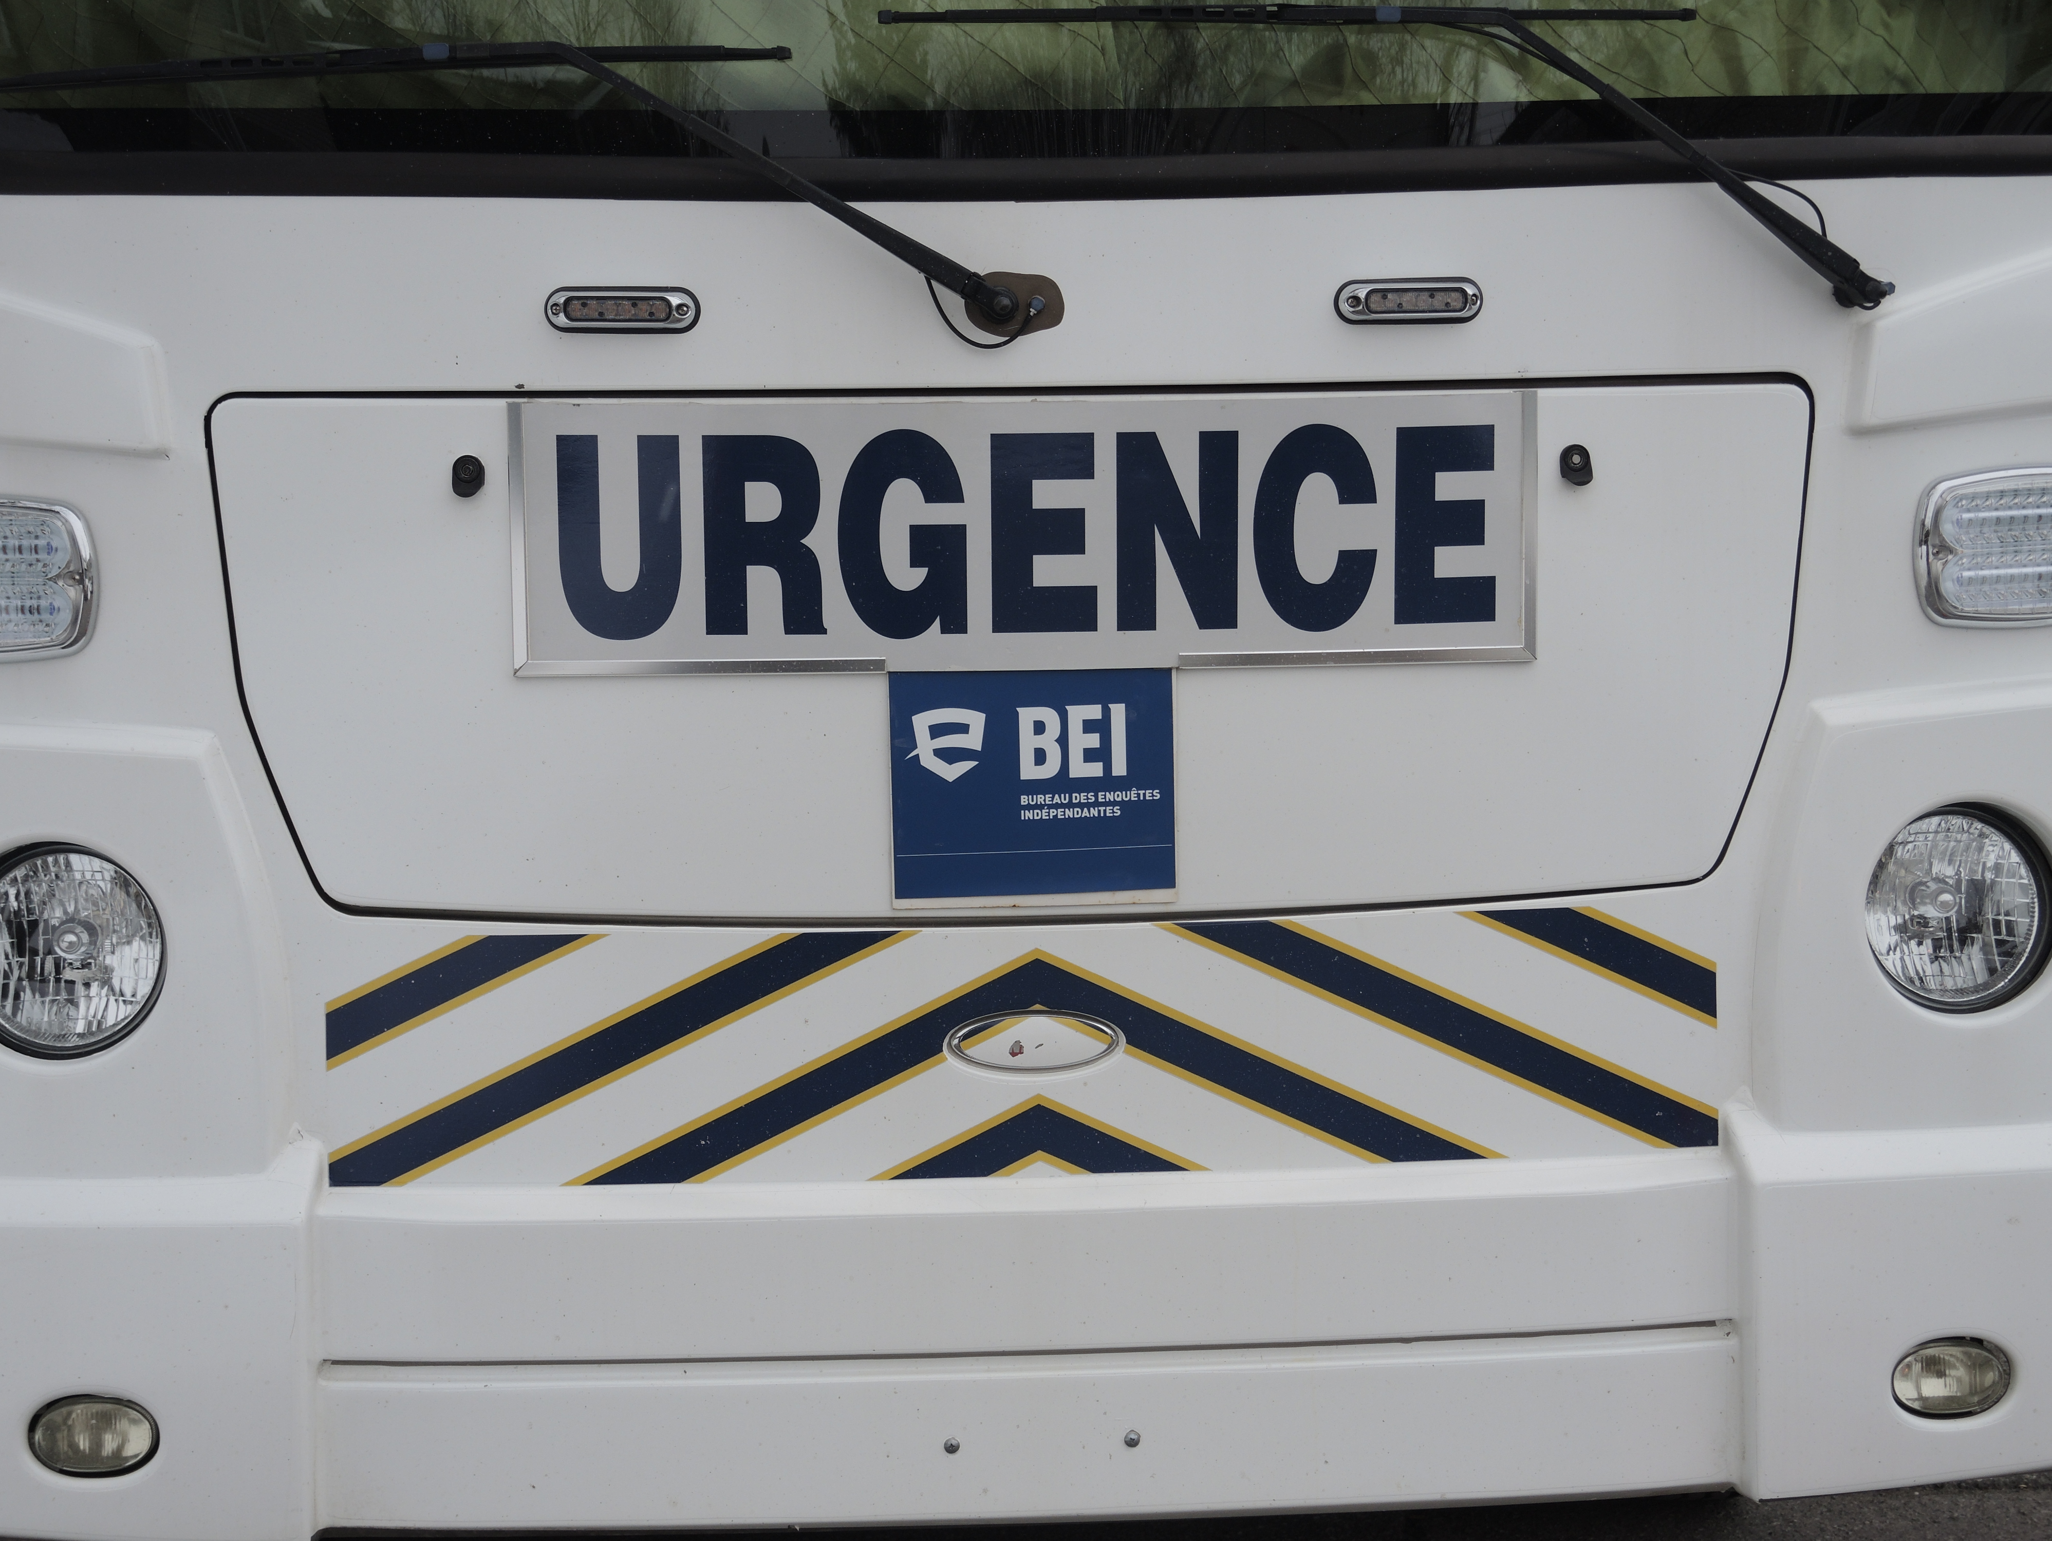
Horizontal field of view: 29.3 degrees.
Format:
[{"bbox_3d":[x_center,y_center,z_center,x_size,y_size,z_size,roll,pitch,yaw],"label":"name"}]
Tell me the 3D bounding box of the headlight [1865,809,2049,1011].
[{"bbox_3d":[0.846,0.124,3.593,0.178,0.180,0.095,-1,6,-4],"label":"headlight"}]

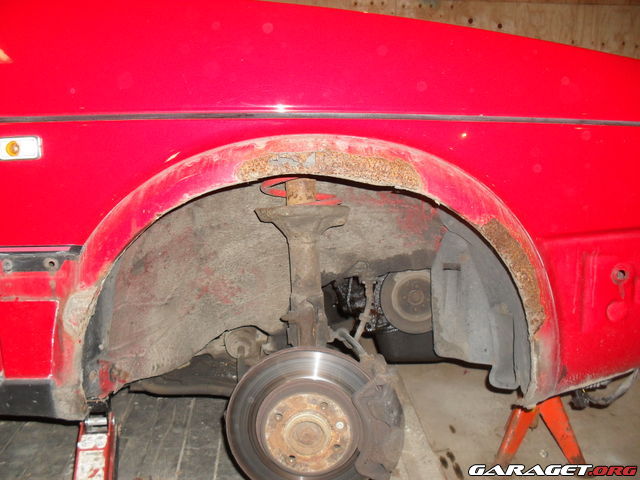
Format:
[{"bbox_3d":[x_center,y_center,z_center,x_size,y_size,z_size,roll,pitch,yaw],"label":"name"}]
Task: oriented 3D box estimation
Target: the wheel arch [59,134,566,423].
[{"bbox_3d":[-0.011,0.051,0.950,0.751,0.408,0.090,-1,12,-5],"label":"wheel arch"}]

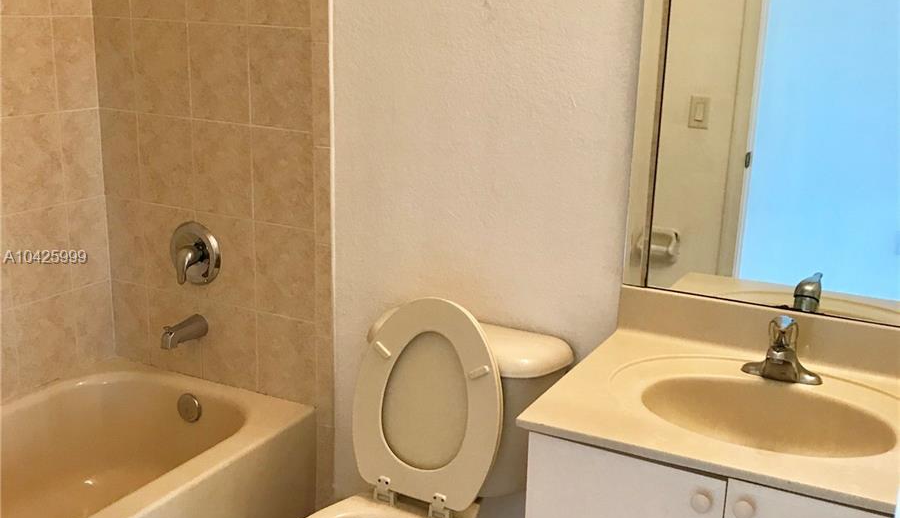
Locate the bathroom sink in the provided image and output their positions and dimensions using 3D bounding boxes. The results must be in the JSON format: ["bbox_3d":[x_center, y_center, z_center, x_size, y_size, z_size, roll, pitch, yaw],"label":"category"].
[{"bbox_3d":[0.586,0.357,1.829,0.455,0.150,0.335,9,17,26],"label":"bathroom sink"}]

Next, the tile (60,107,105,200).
[{"bbox_3d":[-1.056,-0.294,2.781,0.010,0.255,0.144,9,17,26],"label":"tile"}]

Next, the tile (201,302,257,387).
[{"bbox_3d":[-0.627,0.243,2.767,0.198,0.240,0.012,10,18,26],"label":"tile"}]

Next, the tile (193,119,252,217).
[{"bbox_3d":[-0.617,-0.245,2.648,0.198,0.255,0.010,9,17,26],"label":"tile"}]

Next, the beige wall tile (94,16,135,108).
[{"bbox_3d":[-0.941,-0.548,2.737,0.148,0.257,0.010,9,17,26],"label":"beige wall tile"}]

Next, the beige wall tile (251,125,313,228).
[{"bbox_3d":[-0.438,-0.215,2.554,0.201,0.257,0.010,9,17,26],"label":"beige wall tile"}]

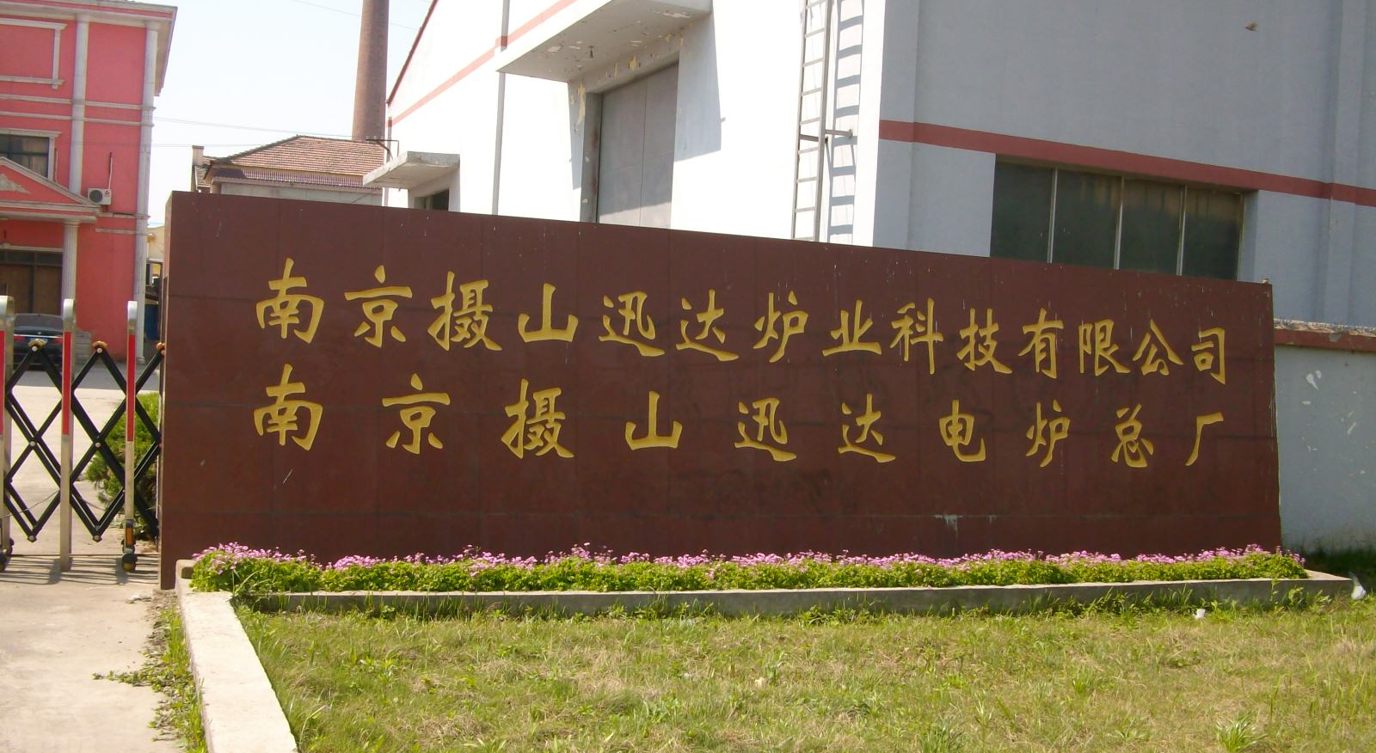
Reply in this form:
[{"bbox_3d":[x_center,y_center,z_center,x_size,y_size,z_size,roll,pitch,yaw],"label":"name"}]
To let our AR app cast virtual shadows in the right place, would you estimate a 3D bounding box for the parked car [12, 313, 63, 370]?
[{"bbox_3d":[-17.837,-0.953,37.200,1.780,1.460,4.750,2,2,-25],"label":"parked car"}]

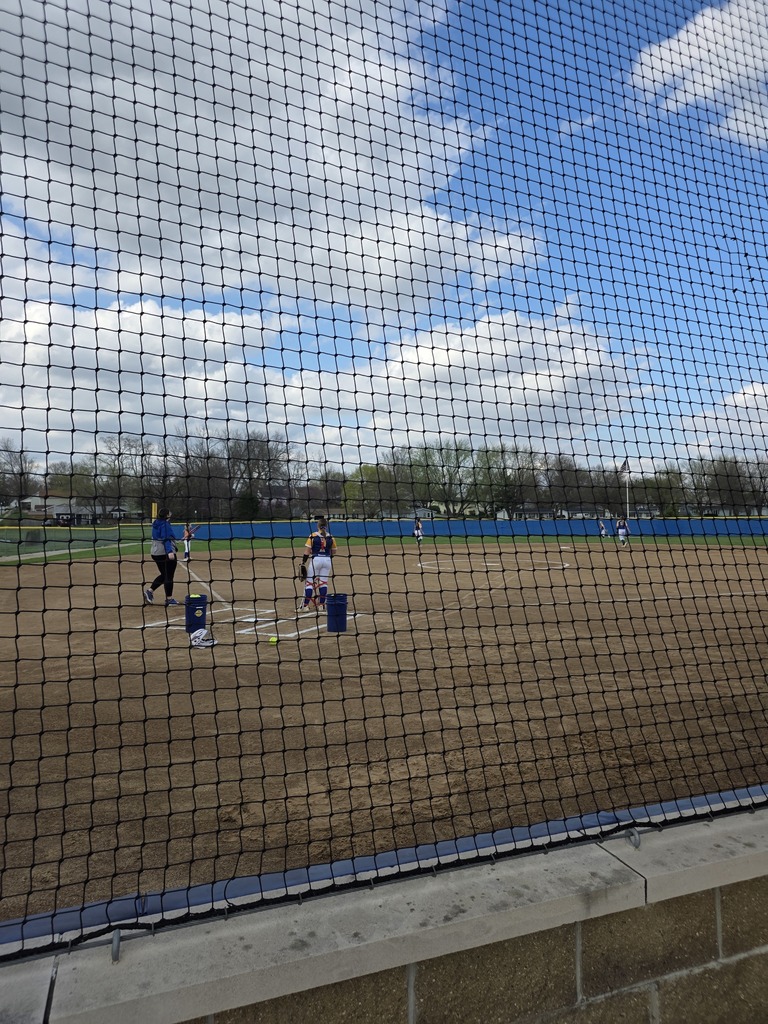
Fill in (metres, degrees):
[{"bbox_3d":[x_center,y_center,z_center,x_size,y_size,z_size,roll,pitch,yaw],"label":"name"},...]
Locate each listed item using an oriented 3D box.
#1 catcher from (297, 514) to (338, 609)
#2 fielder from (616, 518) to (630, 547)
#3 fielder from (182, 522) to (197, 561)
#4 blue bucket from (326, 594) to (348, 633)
[{"bbox_3d":[-1.109,0.871,11.350,0.620,1.580,0.450,0,-1,-10],"label":"catcher"},{"bbox_3d":[11.827,0.978,33.600,0.650,1.550,0.500,-1,-1,14],"label":"fielder"},{"bbox_3d":[-7.583,1.141,26.500,0.560,1.560,0.450,0,-1,-27],"label":"fielder"},{"bbox_3d":[-0.636,1.390,9.300,0.300,0.490,0.300,-1,-1,0],"label":"blue bucket"}]

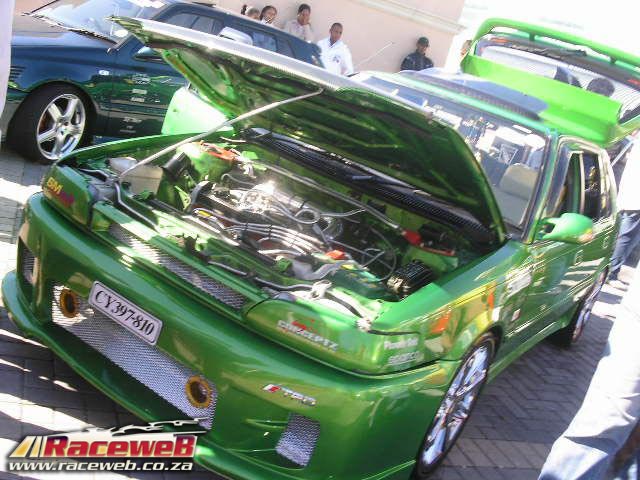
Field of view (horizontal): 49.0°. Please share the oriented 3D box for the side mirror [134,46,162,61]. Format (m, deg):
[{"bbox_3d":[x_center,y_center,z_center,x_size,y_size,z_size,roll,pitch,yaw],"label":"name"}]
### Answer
[{"bbox_3d":[-1.381,-1.507,5.721,0.220,0.140,0.130,25,17,31],"label":"side mirror"}]

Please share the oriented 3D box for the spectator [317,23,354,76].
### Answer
[{"bbox_3d":[-0.038,-1.697,8.318,0.520,1.740,0.320,16,14,0],"label":"spectator"}]

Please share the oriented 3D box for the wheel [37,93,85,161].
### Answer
[{"bbox_3d":[-2.071,-0.896,5.487,0.190,0.490,0.490,21,15,20],"label":"wheel"}]

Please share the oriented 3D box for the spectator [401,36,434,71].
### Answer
[{"bbox_3d":[0.962,-1.646,8.719,0.500,1.750,0.320,16,14,0],"label":"spectator"}]

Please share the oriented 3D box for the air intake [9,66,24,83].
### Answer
[{"bbox_3d":[-2.168,-1.188,5.027,0.140,0.110,0.040,2,20,-42],"label":"air intake"}]

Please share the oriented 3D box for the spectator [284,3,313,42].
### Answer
[{"bbox_3d":[-0.421,-1.895,8.320,0.500,1.760,0.340,16,14,0],"label":"spectator"}]

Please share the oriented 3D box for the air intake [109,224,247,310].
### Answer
[{"bbox_3d":[-0.488,0.075,2.381,0.700,0.080,0.060,25,17,31],"label":"air intake"}]

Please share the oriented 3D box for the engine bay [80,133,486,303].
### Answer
[{"bbox_3d":[-0.192,-0.023,2.796,1.360,0.440,1.000,25,17,31],"label":"engine bay"}]

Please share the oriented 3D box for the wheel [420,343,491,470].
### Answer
[{"bbox_3d":[0.430,0.581,2.634,0.200,0.500,0.500,25,17,31],"label":"wheel"}]

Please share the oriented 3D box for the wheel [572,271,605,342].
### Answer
[{"bbox_3d":[1.703,0.406,4.676,0.200,0.500,0.500,25,17,31],"label":"wheel"}]

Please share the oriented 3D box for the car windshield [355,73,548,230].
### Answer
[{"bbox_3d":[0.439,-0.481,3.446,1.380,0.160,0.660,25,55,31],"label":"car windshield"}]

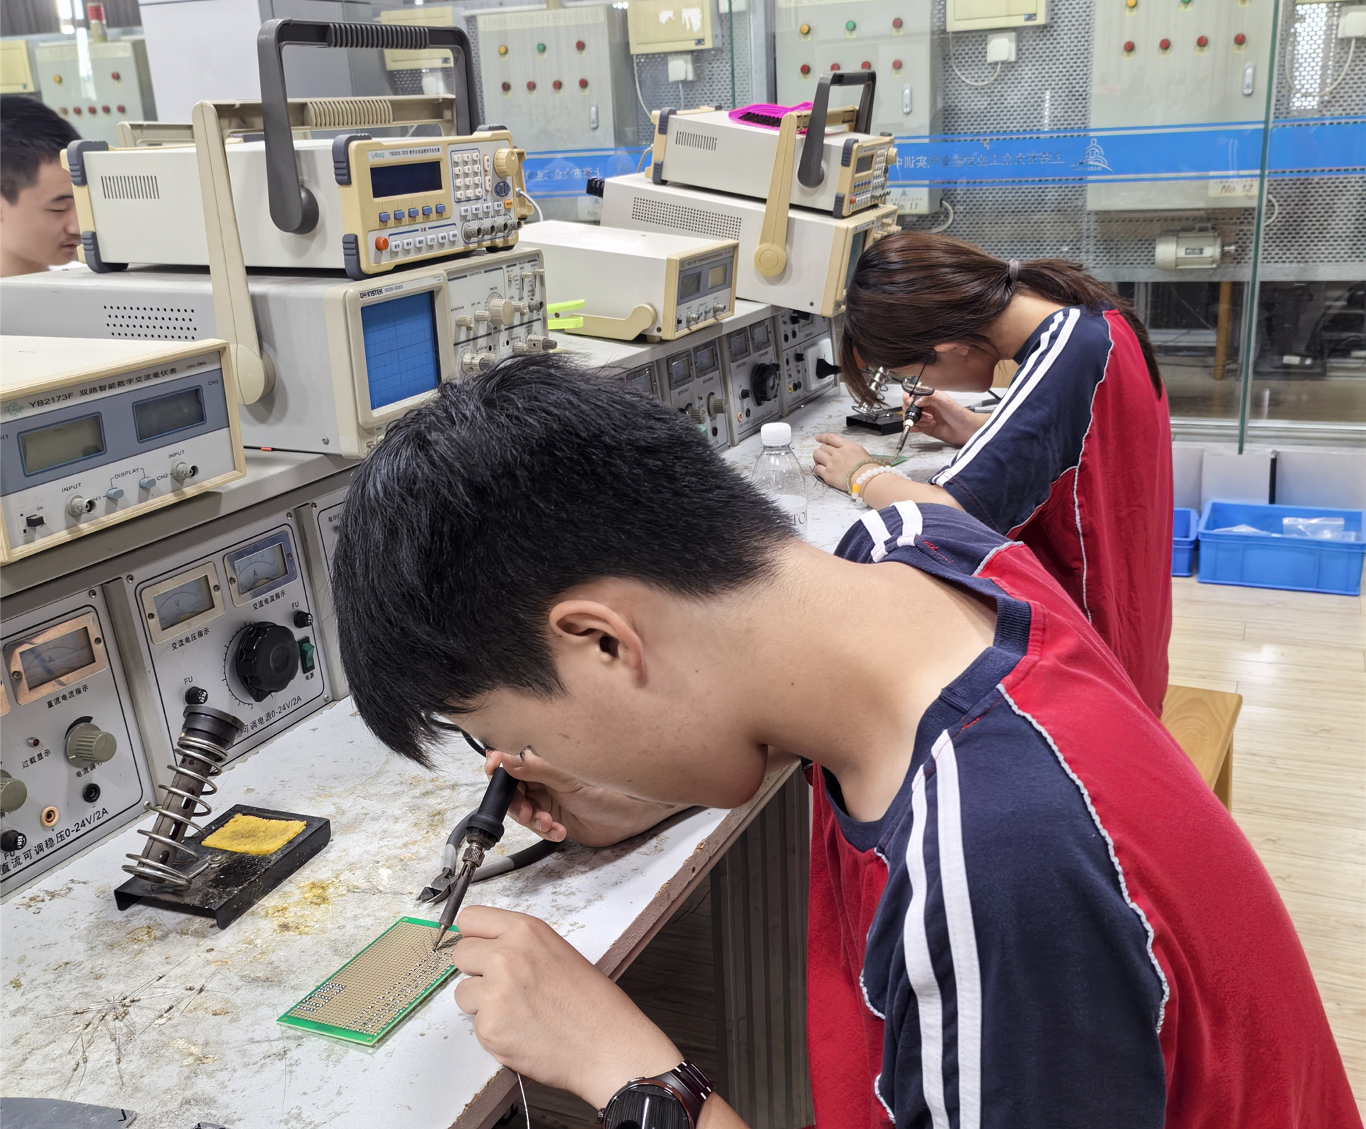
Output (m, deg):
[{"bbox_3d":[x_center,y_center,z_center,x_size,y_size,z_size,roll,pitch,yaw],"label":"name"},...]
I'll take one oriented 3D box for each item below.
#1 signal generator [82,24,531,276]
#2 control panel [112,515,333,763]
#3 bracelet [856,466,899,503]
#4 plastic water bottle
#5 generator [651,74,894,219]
[{"bbox_3d":[-0.367,-0.398,1.374,0.363,0.217,0.295,5,20,24],"label":"signal generator"},{"bbox_3d":[-0.379,0.070,1.246,0.043,0.193,0.216,0,17,26],"label":"control panel"},{"bbox_3d":[0.259,-0.098,1.840,0.070,0.062,0.014,-9,19,-18],"label":"bracelet"},{"bbox_3d":[0.099,-0.036,1.453,0.062,0.218,0.062,6,20,25],"label":"plastic water bottle"},{"bbox_3d":[0.171,-0.720,2.374,0.363,0.217,0.295,15,23,18],"label":"generator"}]

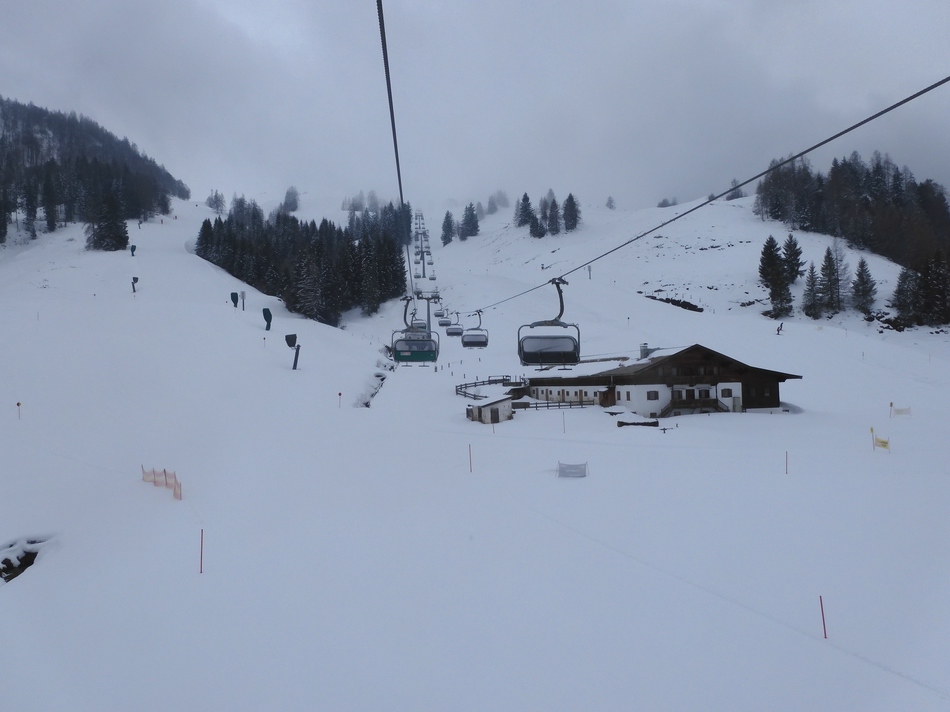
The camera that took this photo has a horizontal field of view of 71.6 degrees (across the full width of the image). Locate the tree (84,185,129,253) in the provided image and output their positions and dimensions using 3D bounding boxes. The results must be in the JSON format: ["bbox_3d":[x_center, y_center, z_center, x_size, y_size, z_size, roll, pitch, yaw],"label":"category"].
[{"bbox_3d":[-99.610,-37.438,178.000,10.110,17.840,10.110,-1,-2,0],"label":"tree"}]

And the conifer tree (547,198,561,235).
[{"bbox_3d":[43.512,-77.323,365.000,7.370,19.950,7.370,-2,-2,7],"label":"conifer tree"}]

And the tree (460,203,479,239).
[{"bbox_3d":[-3.049,-75.106,365.000,9.480,19.950,9.480,-2,-2,0],"label":"tree"}]

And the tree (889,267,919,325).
[{"bbox_3d":[98.910,-13.965,152.000,6.440,13.390,6.440,-1,-2,0],"label":"tree"}]

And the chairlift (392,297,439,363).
[{"bbox_3d":[-2.955,-1.266,32.700,2.350,3.350,1.400,-1,-2,-5],"label":"chairlift"}]

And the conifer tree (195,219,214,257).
[{"bbox_3d":[-116.640,-50.854,285.000,7.400,17.310,7.400,-1,-2,-22],"label":"conifer tree"}]

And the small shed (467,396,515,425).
[{"bbox_3d":[1.897,6.806,83.300,3.900,3.300,5.600,-1,-3,-17],"label":"small shed"}]

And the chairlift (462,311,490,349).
[{"bbox_3d":[0.019,-2.447,61.500,2.500,3.700,1.600,-1,-2,-5],"label":"chairlift"}]

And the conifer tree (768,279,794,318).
[{"bbox_3d":[70.749,-13.273,152.000,5.580,9.230,5.580,-1,-2,0],"label":"conifer tree"}]

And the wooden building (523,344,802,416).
[{"bbox_3d":[26.057,3.553,102.394,24.300,9.820,40.000,-1,-2,-15],"label":"wooden building"}]

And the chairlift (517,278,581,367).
[{"bbox_3d":[2.817,-1.229,24.900,2.350,3.350,1.400,-1,-2,-5],"label":"chairlift"}]

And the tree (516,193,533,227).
[{"bbox_3d":[23.904,-70.747,318.000,7.190,16.420,7.190,-1,-2,0],"label":"tree"}]

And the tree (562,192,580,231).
[{"bbox_3d":[45.722,-68.465,312.000,7.930,18.000,7.930,-1,-2,0],"label":"tree"}]

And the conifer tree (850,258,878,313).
[{"bbox_3d":[97.346,-17.665,165.000,5.990,14.530,5.990,-3,-2,31],"label":"conifer tree"}]

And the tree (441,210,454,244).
[{"bbox_3d":[-15.243,-71.226,365.000,7.370,18.850,7.370,-2,-2,-2],"label":"tree"}]

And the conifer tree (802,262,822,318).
[{"bbox_3d":[84.317,-16.412,165.000,5.240,14.030,5.240,-3,-2,27],"label":"conifer tree"}]

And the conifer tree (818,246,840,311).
[{"bbox_3d":[87.212,-18.820,162.000,5.030,16.240,5.030,-1,-2,0],"label":"conifer tree"}]

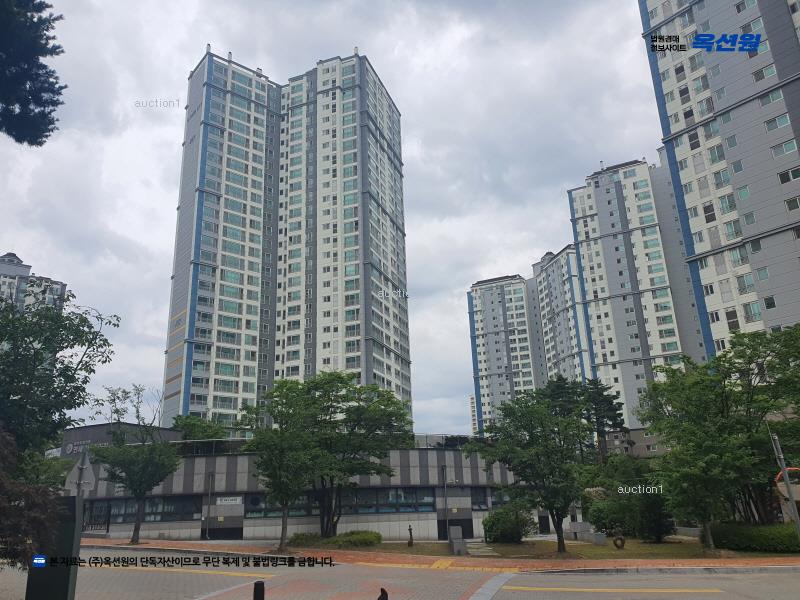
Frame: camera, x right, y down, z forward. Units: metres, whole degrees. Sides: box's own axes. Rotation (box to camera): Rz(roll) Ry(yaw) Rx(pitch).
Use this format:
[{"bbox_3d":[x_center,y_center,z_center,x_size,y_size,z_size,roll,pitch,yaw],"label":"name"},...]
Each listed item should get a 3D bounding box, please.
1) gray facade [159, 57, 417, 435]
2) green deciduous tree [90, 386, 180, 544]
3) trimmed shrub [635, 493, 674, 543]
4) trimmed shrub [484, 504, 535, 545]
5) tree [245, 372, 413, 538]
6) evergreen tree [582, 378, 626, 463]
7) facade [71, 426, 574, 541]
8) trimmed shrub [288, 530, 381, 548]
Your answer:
[{"bbox_3d":[-20.430,-5.260,119.640,44.000,87.000,27.000,-1,-18,-5],"label":"gray facade"},{"bbox_3d":[-15.426,9.472,34.982,5.300,8.900,5.000,-2,-18,0],"label":"green deciduous tree"},{"bbox_3d":[10.820,9.230,25.460,1.800,2.050,1.700,-2,-18,0],"label":"trimmed shrub"},{"bbox_3d":[6.123,12.697,34.176,3.050,2.250,2.700,-2,-18,0],"label":"trimmed shrub"},{"bbox_3d":[-4.038,8.947,34.475,9.500,9.700,8.000,-2,-18,0],"label":"tree"},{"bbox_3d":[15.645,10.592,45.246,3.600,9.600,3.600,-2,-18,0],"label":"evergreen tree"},{"bbox_3d":[-4.262,13.264,42.225,34.500,7.000,6.000,0,-18,-8],"label":"facade"},{"bbox_3d":[-3.385,12.691,31.990,4.900,0.950,1.800,-1,-18,-3],"label":"trimmed shrub"}]

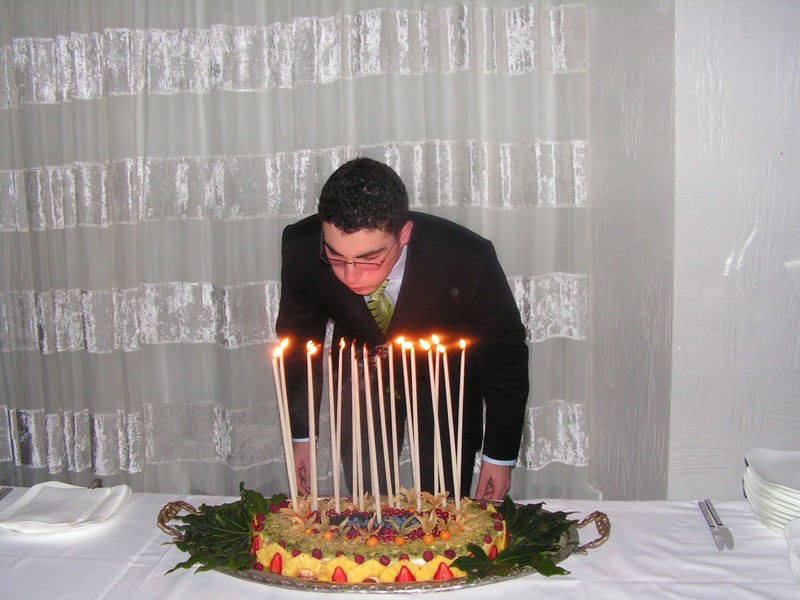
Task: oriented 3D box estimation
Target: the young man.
[{"bbox_3d":[0.030,0.427,2.031,0.560,1.500,0.700,-1,8,6],"label":"young man"}]

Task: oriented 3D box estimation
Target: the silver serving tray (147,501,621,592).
[{"bbox_3d":[-0.025,0.442,1.689,0.890,0.070,0.440,-1,8,6],"label":"silver serving tray"}]

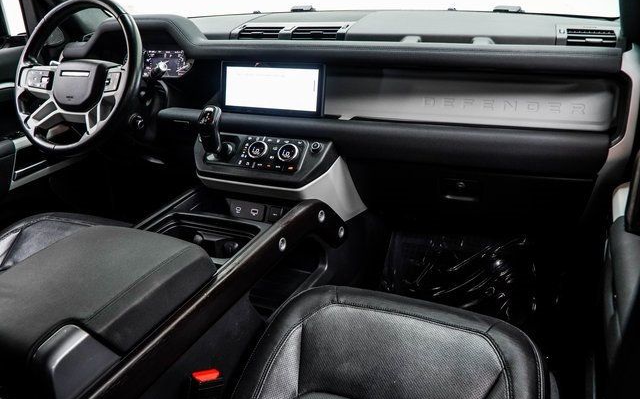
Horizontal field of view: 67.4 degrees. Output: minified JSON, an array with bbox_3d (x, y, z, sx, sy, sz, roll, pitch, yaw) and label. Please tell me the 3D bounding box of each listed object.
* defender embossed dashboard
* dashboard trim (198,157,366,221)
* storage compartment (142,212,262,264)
[{"bbox_3d":[-0.062,-0.321,1.261,1.408,0.316,0.408,7,22,18],"label":"defender embossed dashboard"},{"bbox_3d":[-0.103,-0.040,1.150,0.383,0.163,0.194,7,22,18],"label":"dashboard trim"},{"bbox_3d":[-0.235,0.096,0.928,0.209,0.087,0.163,7,22,18],"label":"storage compartment"}]

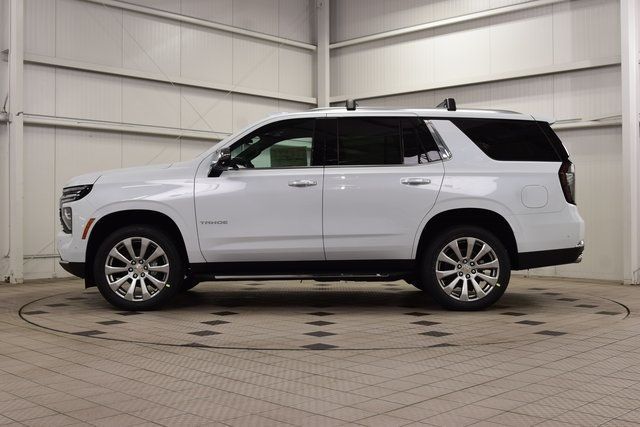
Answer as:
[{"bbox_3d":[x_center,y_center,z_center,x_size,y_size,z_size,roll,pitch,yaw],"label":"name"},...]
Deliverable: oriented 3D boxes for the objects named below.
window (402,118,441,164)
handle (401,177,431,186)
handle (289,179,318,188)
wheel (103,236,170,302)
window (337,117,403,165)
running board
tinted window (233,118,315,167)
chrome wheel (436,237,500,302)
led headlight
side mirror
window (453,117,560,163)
[{"bbox_3d":[0.963,-0.685,7.255,0.361,0.471,0.060,0,-17,0],"label":"window"},{"bbox_3d":[0.885,-0.296,7.085,0.275,0.080,0.060,0,0,0],"label":"handle"},{"bbox_3d":[-0.162,-0.278,7.085,0.265,0.080,0.060,0,0,0],"label":"handle"},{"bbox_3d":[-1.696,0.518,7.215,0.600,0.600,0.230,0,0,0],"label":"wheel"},{"bbox_3d":[0.469,-0.695,7.253,0.626,0.491,0.060,0,-17,0],"label":"window"},{"bbox_3d":[-0.164,0.544,7.170,2.080,0.190,0.200,0,0,0],"label":"running board"},{"bbox_3d":[-0.442,-0.667,7.260,0.817,0.511,0.060,0,-17,0],"label":"tinted window"},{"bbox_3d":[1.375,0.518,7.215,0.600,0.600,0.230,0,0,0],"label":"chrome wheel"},{"bbox_3d":[-2.330,-0.047,7.330,0.380,0.455,0.380,0,0,0],"label":"led headlight"},{"bbox_3d":[-0.915,-0.478,7.030,0.235,0.265,0.250,0,0,0],"label":"side mirror"},{"bbox_3d":[1.778,-0.698,7.290,1.068,0.455,0.070,0,-18,-3],"label":"window"}]

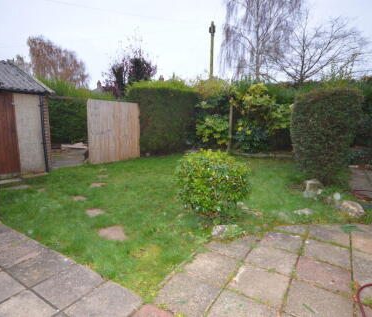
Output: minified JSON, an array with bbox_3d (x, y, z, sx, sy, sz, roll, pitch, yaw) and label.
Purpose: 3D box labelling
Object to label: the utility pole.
[{"bbox_3d":[1.663,-4.812,15.282,0.280,7.800,0.280,0,8,0],"label":"utility pole"}]

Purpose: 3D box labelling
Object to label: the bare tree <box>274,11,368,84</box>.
[{"bbox_3d":[8.975,-5.328,16.918,6.200,8.500,5.800,5,9,30],"label":"bare tree"}]

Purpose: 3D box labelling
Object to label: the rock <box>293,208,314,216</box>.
[{"bbox_3d":[1.631,0.716,3.293,0.280,0.090,0.170,4,9,27],"label":"rock"}]

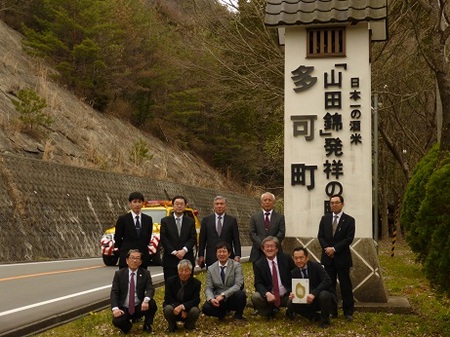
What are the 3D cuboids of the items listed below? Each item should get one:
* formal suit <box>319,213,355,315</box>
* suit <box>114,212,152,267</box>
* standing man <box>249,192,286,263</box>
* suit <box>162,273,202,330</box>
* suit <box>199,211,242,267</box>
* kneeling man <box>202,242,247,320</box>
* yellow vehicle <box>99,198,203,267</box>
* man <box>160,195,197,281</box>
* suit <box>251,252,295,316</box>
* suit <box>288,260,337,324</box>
[{"bbox_3d":[1.495,1.287,10.450,0.490,1.390,0.310,0,-3,10],"label":"formal suit"},{"bbox_3d":[-1.232,1.293,10.500,0.510,1.380,0.300,0,-3,-8],"label":"suit"},{"bbox_3d":[0.591,1.183,10.850,0.510,1.700,0.310,0,-3,4],"label":"standing man"},{"bbox_3d":[-0.541,1.645,9.700,0.490,0.680,0.640,0,-3,-6],"label":"suit"},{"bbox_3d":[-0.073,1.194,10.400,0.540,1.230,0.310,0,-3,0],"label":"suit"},{"bbox_3d":[-0.006,1.384,9.700,0.530,0.940,0.720,0,-3,7],"label":"kneeling man"},{"bbox_3d":[-2.117,1.949,23.967,1.780,1.900,4.450,-1,-3,15],"label":"yellow vehicle"},{"bbox_3d":[-0.614,1.176,10.300,0.480,1.660,0.330,0,-3,-3],"label":"man"},{"bbox_3d":[0.615,1.480,10.100,0.550,0.790,0.660,0,-3,-3],"label":"suit"},{"bbox_3d":[1.089,1.518,9.700,0.560,0.800,0.700,-1,-3,17],"label":"suit"}]

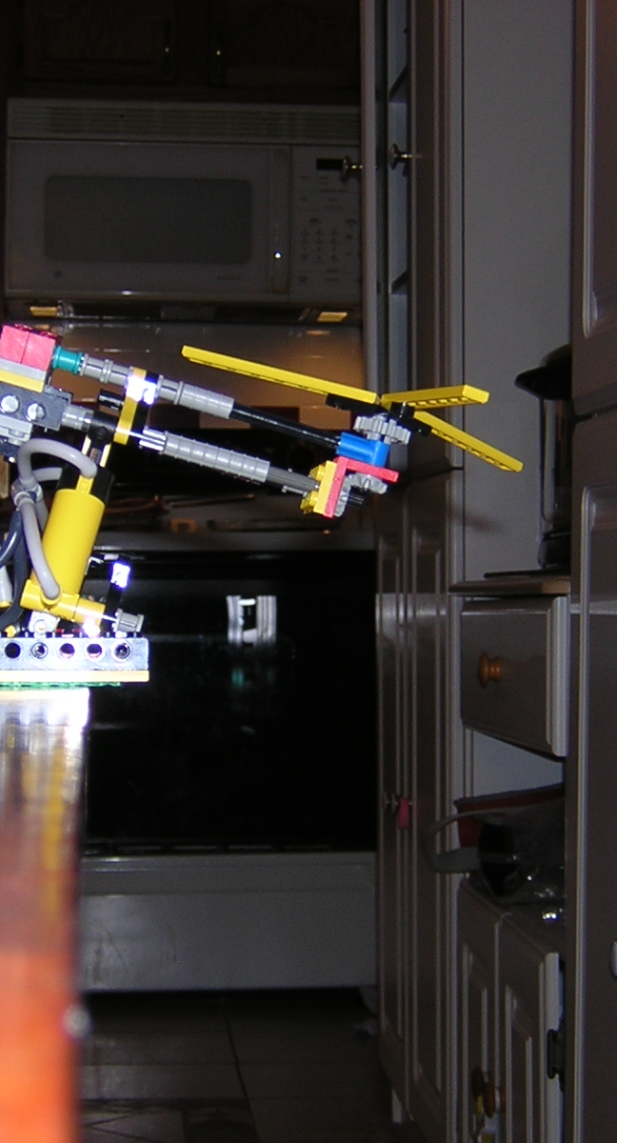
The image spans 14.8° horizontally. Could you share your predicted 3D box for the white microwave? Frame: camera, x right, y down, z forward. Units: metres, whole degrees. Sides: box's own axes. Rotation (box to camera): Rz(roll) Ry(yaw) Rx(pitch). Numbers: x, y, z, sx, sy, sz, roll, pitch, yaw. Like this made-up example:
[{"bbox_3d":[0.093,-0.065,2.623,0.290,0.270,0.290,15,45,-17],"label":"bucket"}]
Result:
[{"bbox_3d":[-0.259,-0.763,5.104,0.757,0.412,0.390,0,0,-5],"label":"white microwave"}]

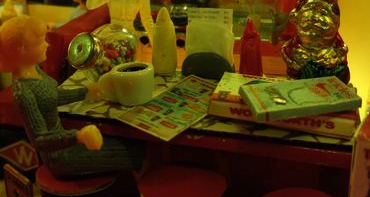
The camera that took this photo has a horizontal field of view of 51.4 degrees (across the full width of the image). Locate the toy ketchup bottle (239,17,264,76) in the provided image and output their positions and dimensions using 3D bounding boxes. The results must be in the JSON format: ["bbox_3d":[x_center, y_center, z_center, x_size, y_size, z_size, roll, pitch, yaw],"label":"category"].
[{"bbox_3d":[0.044,-0.035,0.260,0.015,0.037,0.013,3,19,9],"label":"toy ketchup bottle"}]

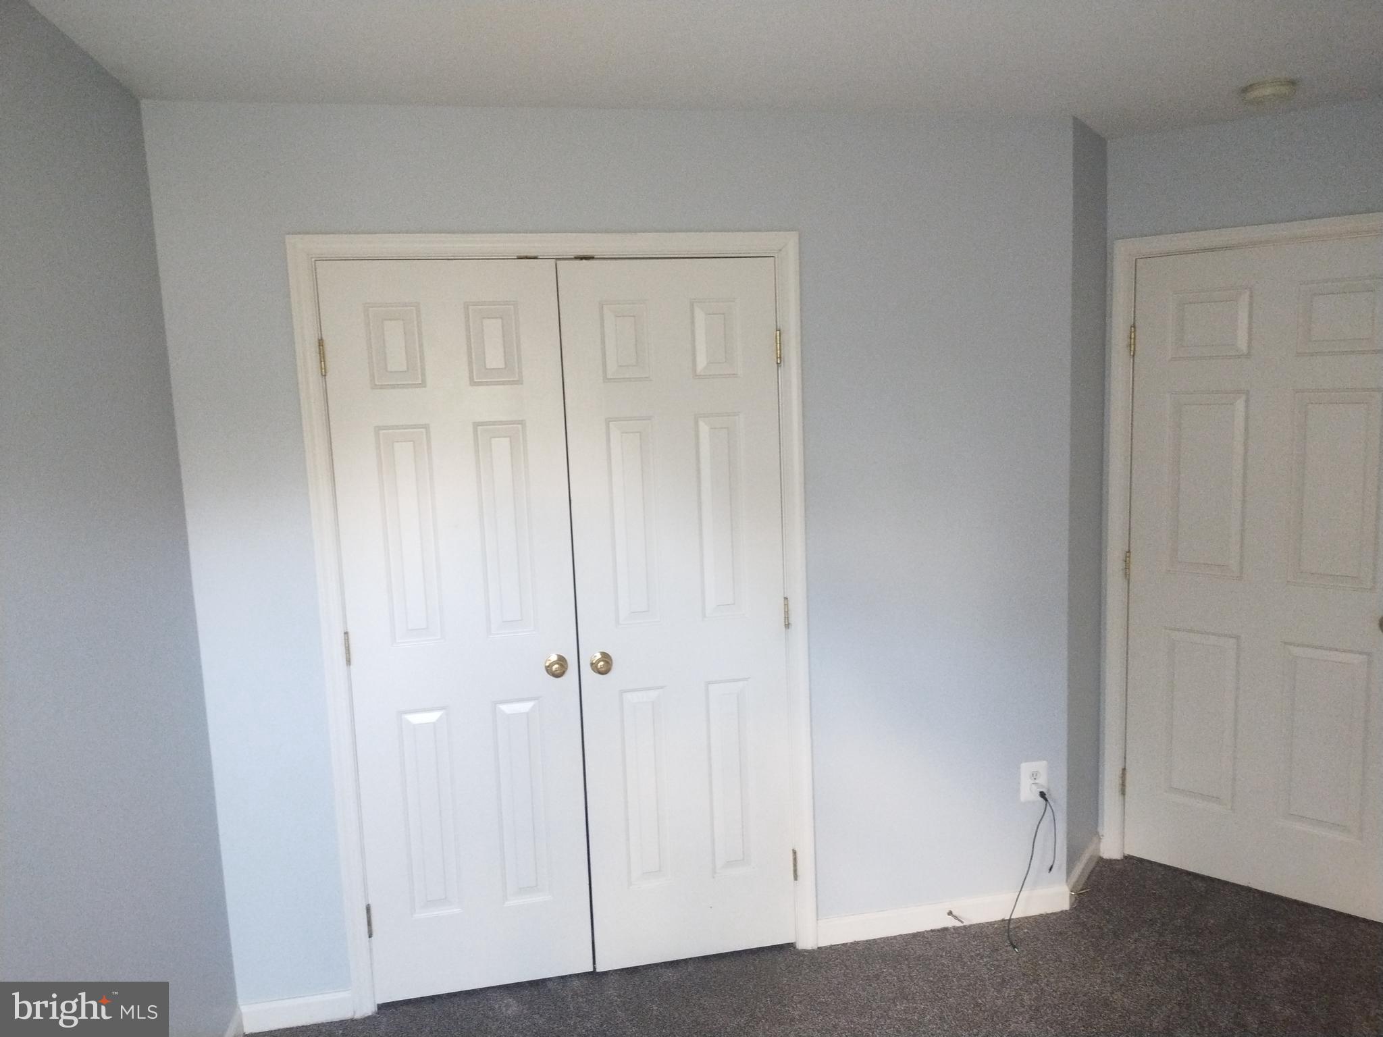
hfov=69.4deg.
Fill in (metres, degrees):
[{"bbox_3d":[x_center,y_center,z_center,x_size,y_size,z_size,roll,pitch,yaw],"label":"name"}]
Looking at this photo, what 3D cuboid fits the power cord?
[{"bbox_3d":[1.043,1.069,3.038,0.200,0.420,0.155,-4,8,-11],"label":"power cord"}]

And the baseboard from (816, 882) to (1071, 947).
[{"bbox_3d":[0.791,1.240,3.117,0.839,0.080,0.014,-4,8,-11],"label":"baseboard"}]

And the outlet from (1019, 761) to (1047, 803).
[{"bbox_3d":[1.074,0.824,3.125,0.090,0.130,0.010,-4,8,-11],"label":"outlet"}]

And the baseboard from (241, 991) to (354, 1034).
[{"bbox_3d":[-1.088,1.359,2.753,0.300,0.080,0.014,-4,8,-11],"label":"baseboard"}]

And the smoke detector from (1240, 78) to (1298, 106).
[{"bbox_3d":[1.554,-1.137,2.688,0.136,0.036,0.136,-4,8,-11],"label":"smoke detector"}]

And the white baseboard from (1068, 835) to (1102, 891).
[{"bbox_3d":[1.328,1.186,3.370,0.014,0.080,0.422,3,9,35],"label":"white baseboard"}]

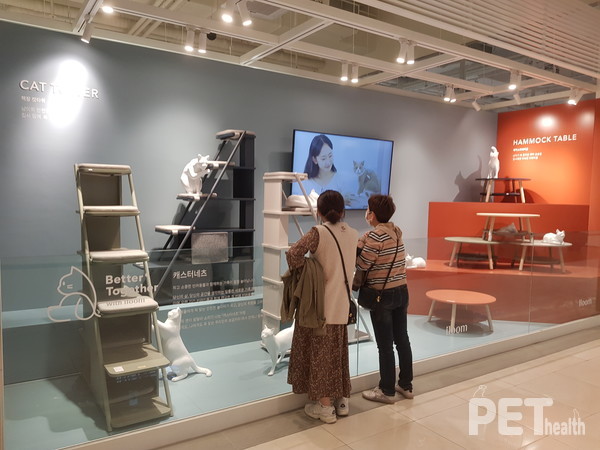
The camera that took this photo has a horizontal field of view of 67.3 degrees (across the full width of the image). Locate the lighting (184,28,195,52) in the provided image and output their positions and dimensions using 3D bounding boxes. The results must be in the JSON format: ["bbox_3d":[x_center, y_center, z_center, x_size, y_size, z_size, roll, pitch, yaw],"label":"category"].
[{"bbox_3d":[-0.834,-1.407,3.424,0.070,0.180,0.090,1,4,-2],"label":"lighting"}]

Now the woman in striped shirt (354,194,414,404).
[{"bbox_3d":[0.658,0.570,3.503,0.500,1.600,0.400,-3,6,-44],"label":"woman in striped shirt"}]

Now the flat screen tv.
[{"bbox_3d":[0.508,-0.596,5.127,1.450,0.830,0.060,-1,8,-32],"label":"flat screen tv"}]

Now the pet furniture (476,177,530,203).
[{"bbox_3d":[2.782,-0.465,6.177,0.700,0.340,0.700,2,4,8],"label":"pet furniture"}]

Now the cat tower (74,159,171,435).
[{"bbox_3d":[-1.284,0.389,3.229,0.420,1.670,1.040,-2,5,-36],"label":"cat tower"}]

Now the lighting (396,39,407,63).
[{"bbox_3d":[0.829,-1.417,3.681,0.080,0.200,0.095,-1,5,-32],"label":"lighting"}]

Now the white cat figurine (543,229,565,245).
[{"bbox_3d":[3.055,0.132,5.436,0.250,0.185,0.140,4,5,29],"label":"white cat figurine"}]

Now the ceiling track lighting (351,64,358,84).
[{"bbox_3d":[0.538,-1.487,4.452,0.075,0.190,0.085,-1,5,-32],"label":"ceiling track lighting"}]

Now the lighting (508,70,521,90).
[{"bbox_3d":[2.150,-1.448,4.516,0.090,0.190,0.100,-1,5,-32],"label":"lighting"}]

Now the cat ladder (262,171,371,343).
[{"bbox_3d":[0.188,0.328,4.204,1.030,1.560,0.380,-1,5,-32],"label":"cat ladder"}]

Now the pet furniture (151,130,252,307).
[{"bbox_3d":[-0.926,-0.093,4.173,0.990,1.535,0.380,-1,5,-32],"label":"pet furniture"}]

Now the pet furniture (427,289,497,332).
[{"bbox_3d":[1.847,0.991,5.189,0.760,0.355,0.760,2,4,0],"label":"pet furniture"}]

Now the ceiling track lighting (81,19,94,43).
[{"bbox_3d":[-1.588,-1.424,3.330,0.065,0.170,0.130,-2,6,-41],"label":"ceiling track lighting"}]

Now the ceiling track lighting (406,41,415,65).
[{"bbox_3d":[0.891,-1.382,3.626,0.065,0.175,0.080,1,4,-2],"label":"ceiling track lighting"}]

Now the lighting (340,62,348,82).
[{"bbox_3d":[0.433,-1.484,4.386,0.075,0.190,0.085,-1,5,-32],"label":"lighting"}]

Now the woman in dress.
[{"bbox_3d":[0.191,0.570,3.194,0.560,1.630,0.400,-2,6,-37],"label":"woman in dress"}]

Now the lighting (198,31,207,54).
[{"bbox_3d":[-0.782,-1.465,3.616,0.075,0.190,0.085,-1,5,-32],"label":"lighting"}]

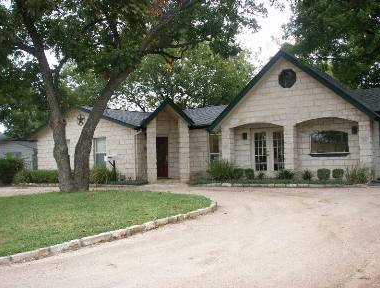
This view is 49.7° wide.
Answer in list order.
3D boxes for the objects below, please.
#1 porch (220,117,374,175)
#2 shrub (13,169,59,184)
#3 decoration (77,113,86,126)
[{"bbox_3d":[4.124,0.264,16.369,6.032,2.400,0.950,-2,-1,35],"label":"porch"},{"bbox_3d":[-8.026,1.711,21.600,2.400,0.780,1.000,-1,-1,0],"label":"shrub"},{"bbox_3d":[-5.850,-1.293,22.109,0.680,0.680,0.060,-2,-1,35],"label":"decoration"}]

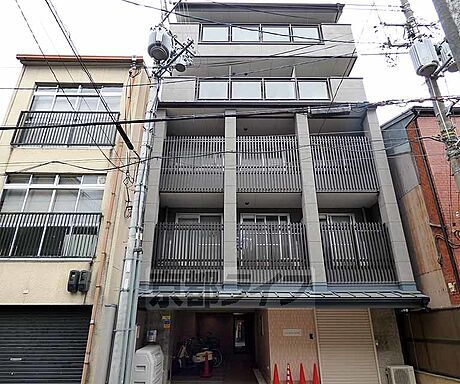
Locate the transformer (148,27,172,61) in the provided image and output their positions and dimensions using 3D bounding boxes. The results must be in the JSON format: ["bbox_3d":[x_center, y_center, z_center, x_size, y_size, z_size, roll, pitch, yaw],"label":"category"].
[{"bbox_3d":[-2.158,-4.694,8.691,0.650,0.800,0.670,7,-23,-17],"label":"transformer"}]

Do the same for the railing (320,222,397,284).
[{"bbox_3d":[3.678,1.740,8.033,1.984,1.737,0.080,0,-22,0],"label":"railing"}]

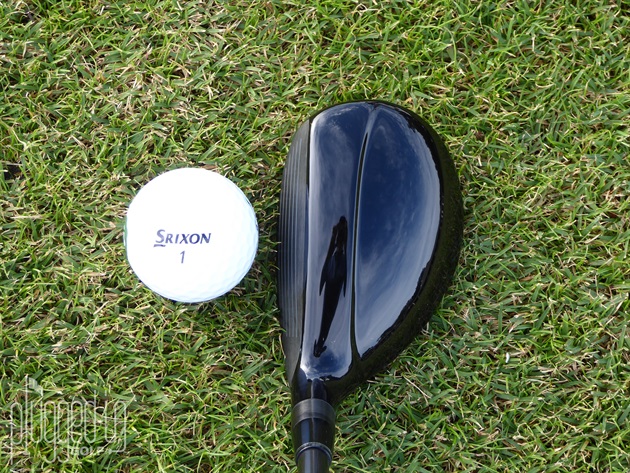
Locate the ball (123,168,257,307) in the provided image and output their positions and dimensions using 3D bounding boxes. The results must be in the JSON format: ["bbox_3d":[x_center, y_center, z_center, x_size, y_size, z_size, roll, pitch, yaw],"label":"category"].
[{"bbox_3d":[-0.039,0.000,0.621,0.043,0.043,0.043,0,79,0],"label":"ball"}]

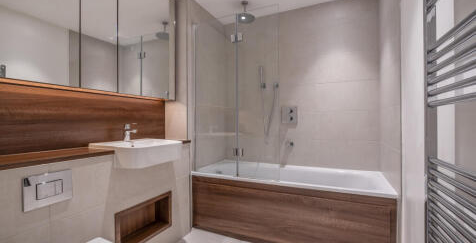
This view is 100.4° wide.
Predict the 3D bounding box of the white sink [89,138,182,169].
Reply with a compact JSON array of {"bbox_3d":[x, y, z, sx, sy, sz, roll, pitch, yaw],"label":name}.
[{"bbox_3d":[-0.790,0.246,1.610,0.470,0.147,0.530,0,0,25],"label":"white sink"}]

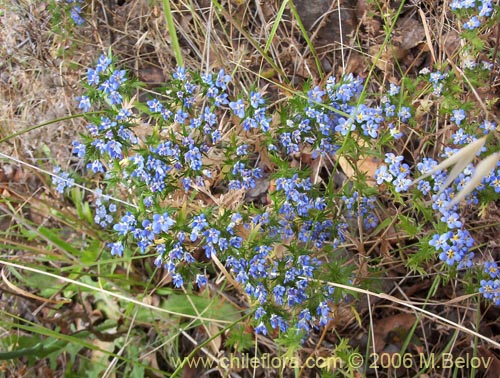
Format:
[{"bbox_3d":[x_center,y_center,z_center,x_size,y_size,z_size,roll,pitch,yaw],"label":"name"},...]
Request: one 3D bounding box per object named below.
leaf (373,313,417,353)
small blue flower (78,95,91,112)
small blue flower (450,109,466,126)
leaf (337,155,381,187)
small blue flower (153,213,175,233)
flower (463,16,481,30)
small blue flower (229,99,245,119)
[{"bbox_3d":[0.120,0.119,0.470,0.040,0.010,0.036,0,52,0],"label":"leaf"},{"bbox_3d":[-0.136,-0.070,0.465,0.012,0.009,0.014,0,75,6],"label":"small blue flower"},{"bbox_3d":[0.166,-0.057,0.450,0.013,0.008,0.015,0,73,0],"label":"small blue flower"},{"bbox_3d":[0.098,-0.017,0.510,0.044,0.010,0.034,0,52,0],"label":"leaf"},{"bbox_3d":[-0.060,0.024,0.395,0.015,0.009,0.015,0,66,-6],"label":"small blue flower"},{"bbox_3d":[0.194,-0.145,0.495,0.015,0.008,0.013,0,53,0],"label":"flower"},{"bbox_3d":[-0.011,-0.064,0.450,0.013,0.009,0.015,0,75,6],"label":"small blue flower"}]

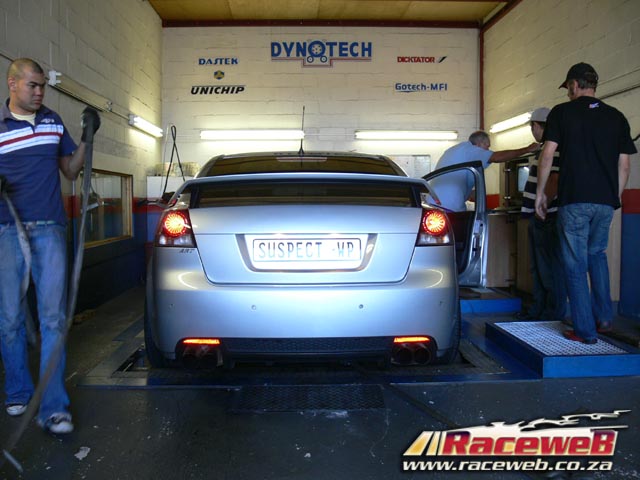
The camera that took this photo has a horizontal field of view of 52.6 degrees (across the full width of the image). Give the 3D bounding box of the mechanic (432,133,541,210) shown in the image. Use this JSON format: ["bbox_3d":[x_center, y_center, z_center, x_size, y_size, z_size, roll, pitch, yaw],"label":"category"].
[{"bbox_3d":[1.668,-0.291,6.600,1.000,1.630,0.580,-2,4,-25],"label":"mechanic"}]

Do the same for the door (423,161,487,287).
[{"bbox_3d":[1.053,-0.152,5.950,0.180,1.100,1.150,-3,4,-39],"label":"door"}]

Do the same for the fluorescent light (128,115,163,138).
[{"bbox_3d":[-2.191,-1.435,8.220,0.100,0.130,1.530,0,3,-3],"label":"fluorescent light"}]

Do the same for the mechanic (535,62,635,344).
[{"bbox_3d":[1.778,-0.256,4.300,0.600,1.830,0.520,-1,3,-9],"label":"mechanic"}]

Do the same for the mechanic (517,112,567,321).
[{"bbox_3d":[1.908,-0.221,5.500,0.480,1.850,0.520,2,4,32],"label":"mechanic"}]

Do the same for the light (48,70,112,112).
[{"bbox_3d":[-2.077,-1.283,5.720,0.100,0.130,1.530,0,3,-3],"label":"light"}]

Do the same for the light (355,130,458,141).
[{"bbox_3d":[1.267,-1.531,9.480,1.530,0.130,0.100,0,3,-3],"label":"light"}]

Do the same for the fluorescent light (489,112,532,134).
[{"bbox_3d":[2.454,-1.485,8.250,0.100,0.130,1.530,0,3,-3],"label":"fluorescent light"}]

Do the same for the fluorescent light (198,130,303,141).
[{"bbox_3d":[-0.981,-1.518,9.400,1.530,0.130,0.100,0,3,-3],"label":"fluorescent light"}]

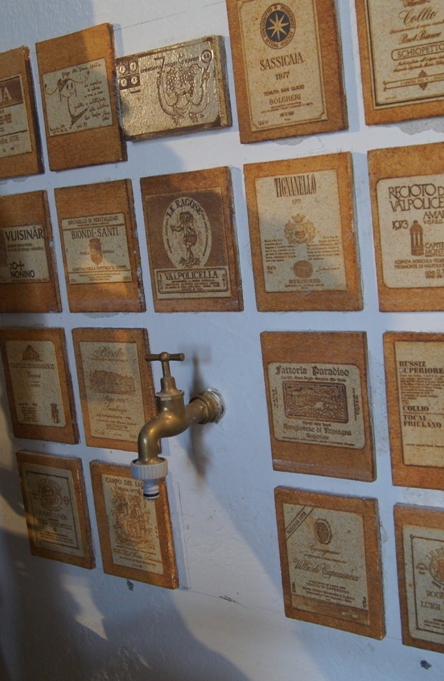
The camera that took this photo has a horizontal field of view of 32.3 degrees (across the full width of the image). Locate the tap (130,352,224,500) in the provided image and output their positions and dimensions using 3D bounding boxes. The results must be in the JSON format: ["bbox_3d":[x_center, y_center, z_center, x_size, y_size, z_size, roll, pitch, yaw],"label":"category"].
[{"bbox_3d":[-0.051,0.084,0.823,0.050,0.145,0.139,0,10,33],"label":"tap"}]

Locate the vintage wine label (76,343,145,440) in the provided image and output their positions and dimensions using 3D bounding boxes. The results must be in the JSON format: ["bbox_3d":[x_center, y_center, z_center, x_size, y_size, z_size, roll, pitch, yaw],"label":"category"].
[{"bbox_3d":[-0.133,0.063,0.949,0.090,0.123,0.006,0,10,33],"label":"vintage wine label"}]

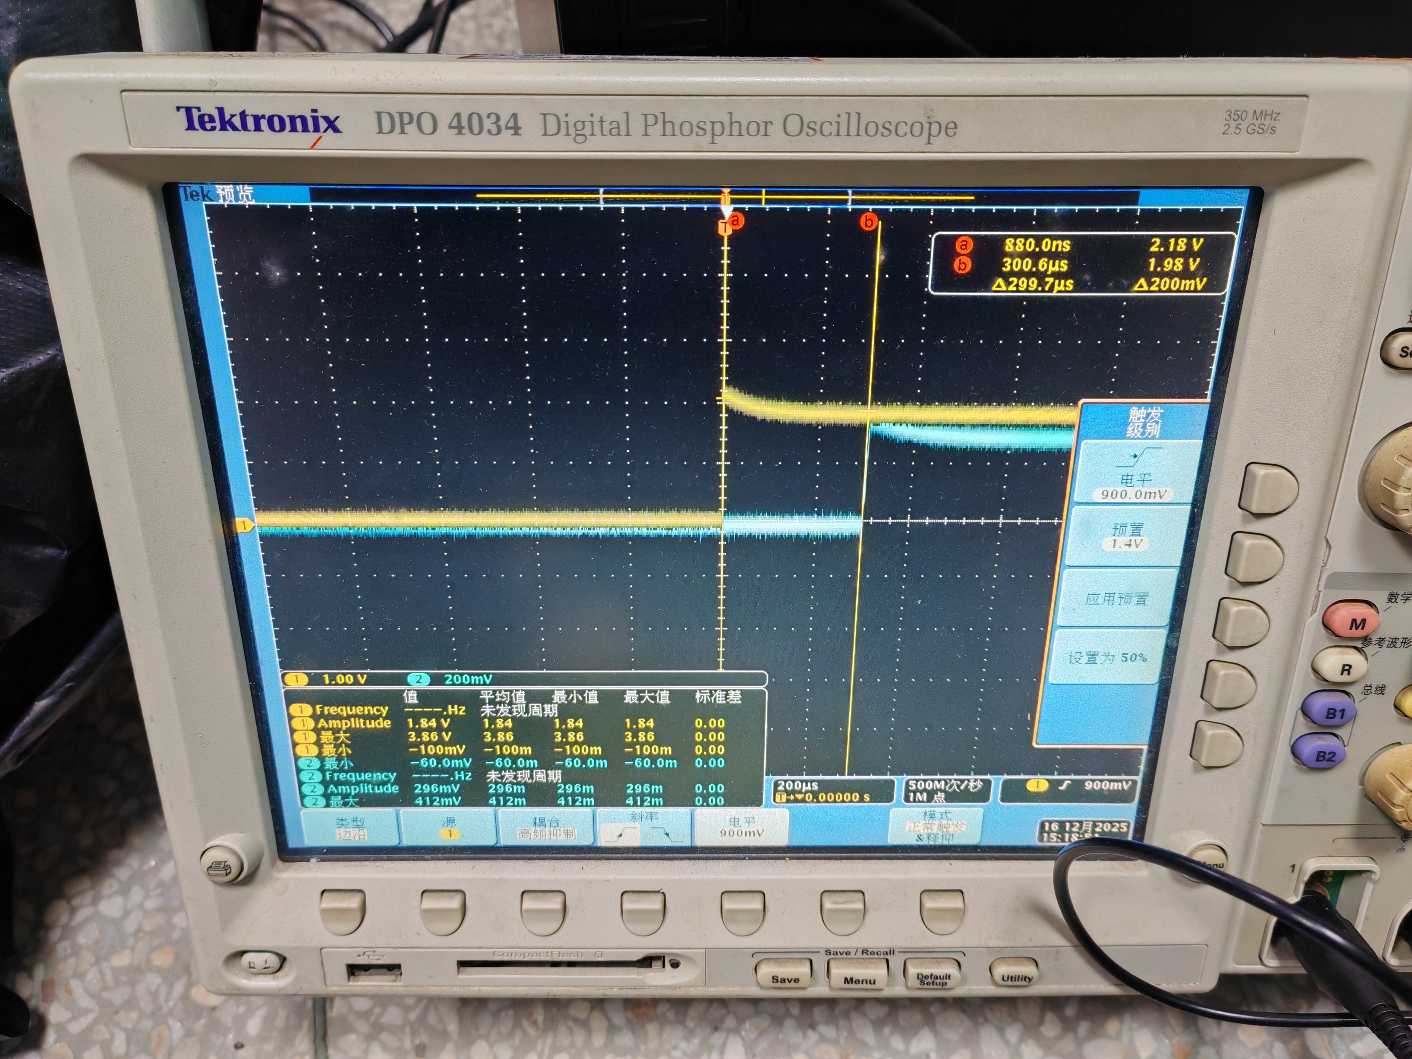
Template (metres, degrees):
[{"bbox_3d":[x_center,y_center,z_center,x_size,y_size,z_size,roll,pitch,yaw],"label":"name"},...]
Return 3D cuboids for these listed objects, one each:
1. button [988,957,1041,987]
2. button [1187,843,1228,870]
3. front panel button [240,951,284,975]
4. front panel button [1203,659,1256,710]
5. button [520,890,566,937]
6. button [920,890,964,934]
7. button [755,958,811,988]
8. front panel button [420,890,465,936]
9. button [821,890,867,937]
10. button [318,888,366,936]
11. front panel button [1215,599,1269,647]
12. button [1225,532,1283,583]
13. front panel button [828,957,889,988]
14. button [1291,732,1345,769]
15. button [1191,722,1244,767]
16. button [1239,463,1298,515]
[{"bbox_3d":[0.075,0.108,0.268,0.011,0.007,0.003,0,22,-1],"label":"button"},{"bbox_3d":[0.118,0.077,0.260,0.010,0.010,0.004,0,22,-1],"label":"button"},{"bbox_3d":[-0.108,0.105,0.270,0.010,0.007,0.004,0,22,-1],"label":"front panel button"},{"bbox_3d":[0.116,0.034,0.244,0.009,0.010,0.005,0,22,-1],"label":"front panel button"},{"bbox_3d":[-0.039,0.093,0.266,0.010,0.009,0.005,0,22,-1],"label":"button"},{"bbox_3d":[0.057,0.093,0.267,0.010,0.009,0.005,0,22,-1],"label":"button"},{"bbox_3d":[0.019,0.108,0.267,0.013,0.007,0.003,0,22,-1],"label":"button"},{"bbox_3d":[-0.064,0.092,0.265,0.011,0.010,0.004,0,9,-1],"label":"front panel button"},{"bbox_3d":[0.033,0.093,0.266,0.011,0.010,0.004,0,9,-1],"label":"button"},{"bbox_3d":[-0.087,0.092,0.265,0.010,0.009,0.005,0,22,-1],"label":"button"},{"bbox_3d":[0.117,0.020,0.240,0.011,0.011,0.004,2,22,5],"label":"front panel button"},{"bbox_3d":[0.117,0.006,0.234,0.011,0.011,0.004,2,22,5],"label":"button"},{"bbox_3d":[0.037,0.109,0.269,0.015,0.007,0.003,0,22,-1],"label":"front panel button"},{"bbox_3d":[0.141,0.051,0.253,0.012,0.008,0.003,0,22,-1],"label":"button"},{"bbox_3d":[0.116,0.049,0.250,0.009,0.010,0.005,0,22,-1],"label":"button"},{"bbox_3d":[0.117,-0.008,0.228,0.011,0.011,0.004,2,22,5],"label":"button"}]

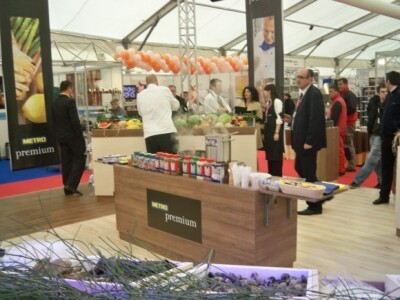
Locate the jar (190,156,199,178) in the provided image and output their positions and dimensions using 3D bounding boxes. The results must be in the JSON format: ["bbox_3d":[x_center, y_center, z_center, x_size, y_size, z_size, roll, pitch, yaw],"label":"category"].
[{"bbox_3d":[-0.045,0.152,3.722,0.069,0.182,0.069,-1,7,0],"label":"jar"}]

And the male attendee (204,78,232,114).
[{"bbox_3d":[0.293,-0.359,7.566,0.420,1.780,0.520,6,10,45],"label":"male attendee"}]

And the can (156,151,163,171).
[{"bbox_3d":[-0.390,0.107,4.108,0.073,0.175,0.073,-1,7,0],"label":"can"}]

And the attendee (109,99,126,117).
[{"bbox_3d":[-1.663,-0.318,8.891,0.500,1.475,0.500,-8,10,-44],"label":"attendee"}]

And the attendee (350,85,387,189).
[{"bbox_3d":[2.691,-0.215,6.742,0.600,1.587,0.450,-3,8,-11],"label":"attendee"}]

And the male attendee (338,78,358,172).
[{"bbox_3d":[2.823,-0.472,8.099,0.360,1.742,0.480,-5,8,-23],"label":"male attendee"}]

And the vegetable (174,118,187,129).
[{"bbox_3d":[-0.270,-0.369,6.020,0.165,0.135,0.165,0,7,9],"label":"vegetable"}]

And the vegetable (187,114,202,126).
[{"bbox_3d":[-0.078,-0.462,6.650,0.220,0.190,0.215,-1,7,0],"label":"vegetable"}]

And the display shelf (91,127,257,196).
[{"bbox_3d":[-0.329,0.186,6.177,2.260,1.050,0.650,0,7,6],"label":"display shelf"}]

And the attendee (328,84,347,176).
[{"bbox_3d":[2.504,-0.376,7.756,0.330,1.680,0.470,1,7,18],"label":"attendee"}]

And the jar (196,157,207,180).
[{"bbox_3d":[0.013,0.157,3.600,0.080,0.180,0.080,-1,7,0],"label":"jar"}]

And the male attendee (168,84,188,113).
[{"bbox_3d":[-0.505,-0.473,8.907,0.540,1.723,0.320,-2,7,-6],"label":"male attendee"}]

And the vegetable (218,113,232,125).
[{"bbox_3d":[0.401,-0.483,6.600,0.215,0.190,0.210,-1,7,0],"label":"vegetable"}]

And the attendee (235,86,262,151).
[{"bbox_3d":[0.901,-0.322,7.750,0.480,1.630,0.380,2,8,26],"label":"attendee"}]

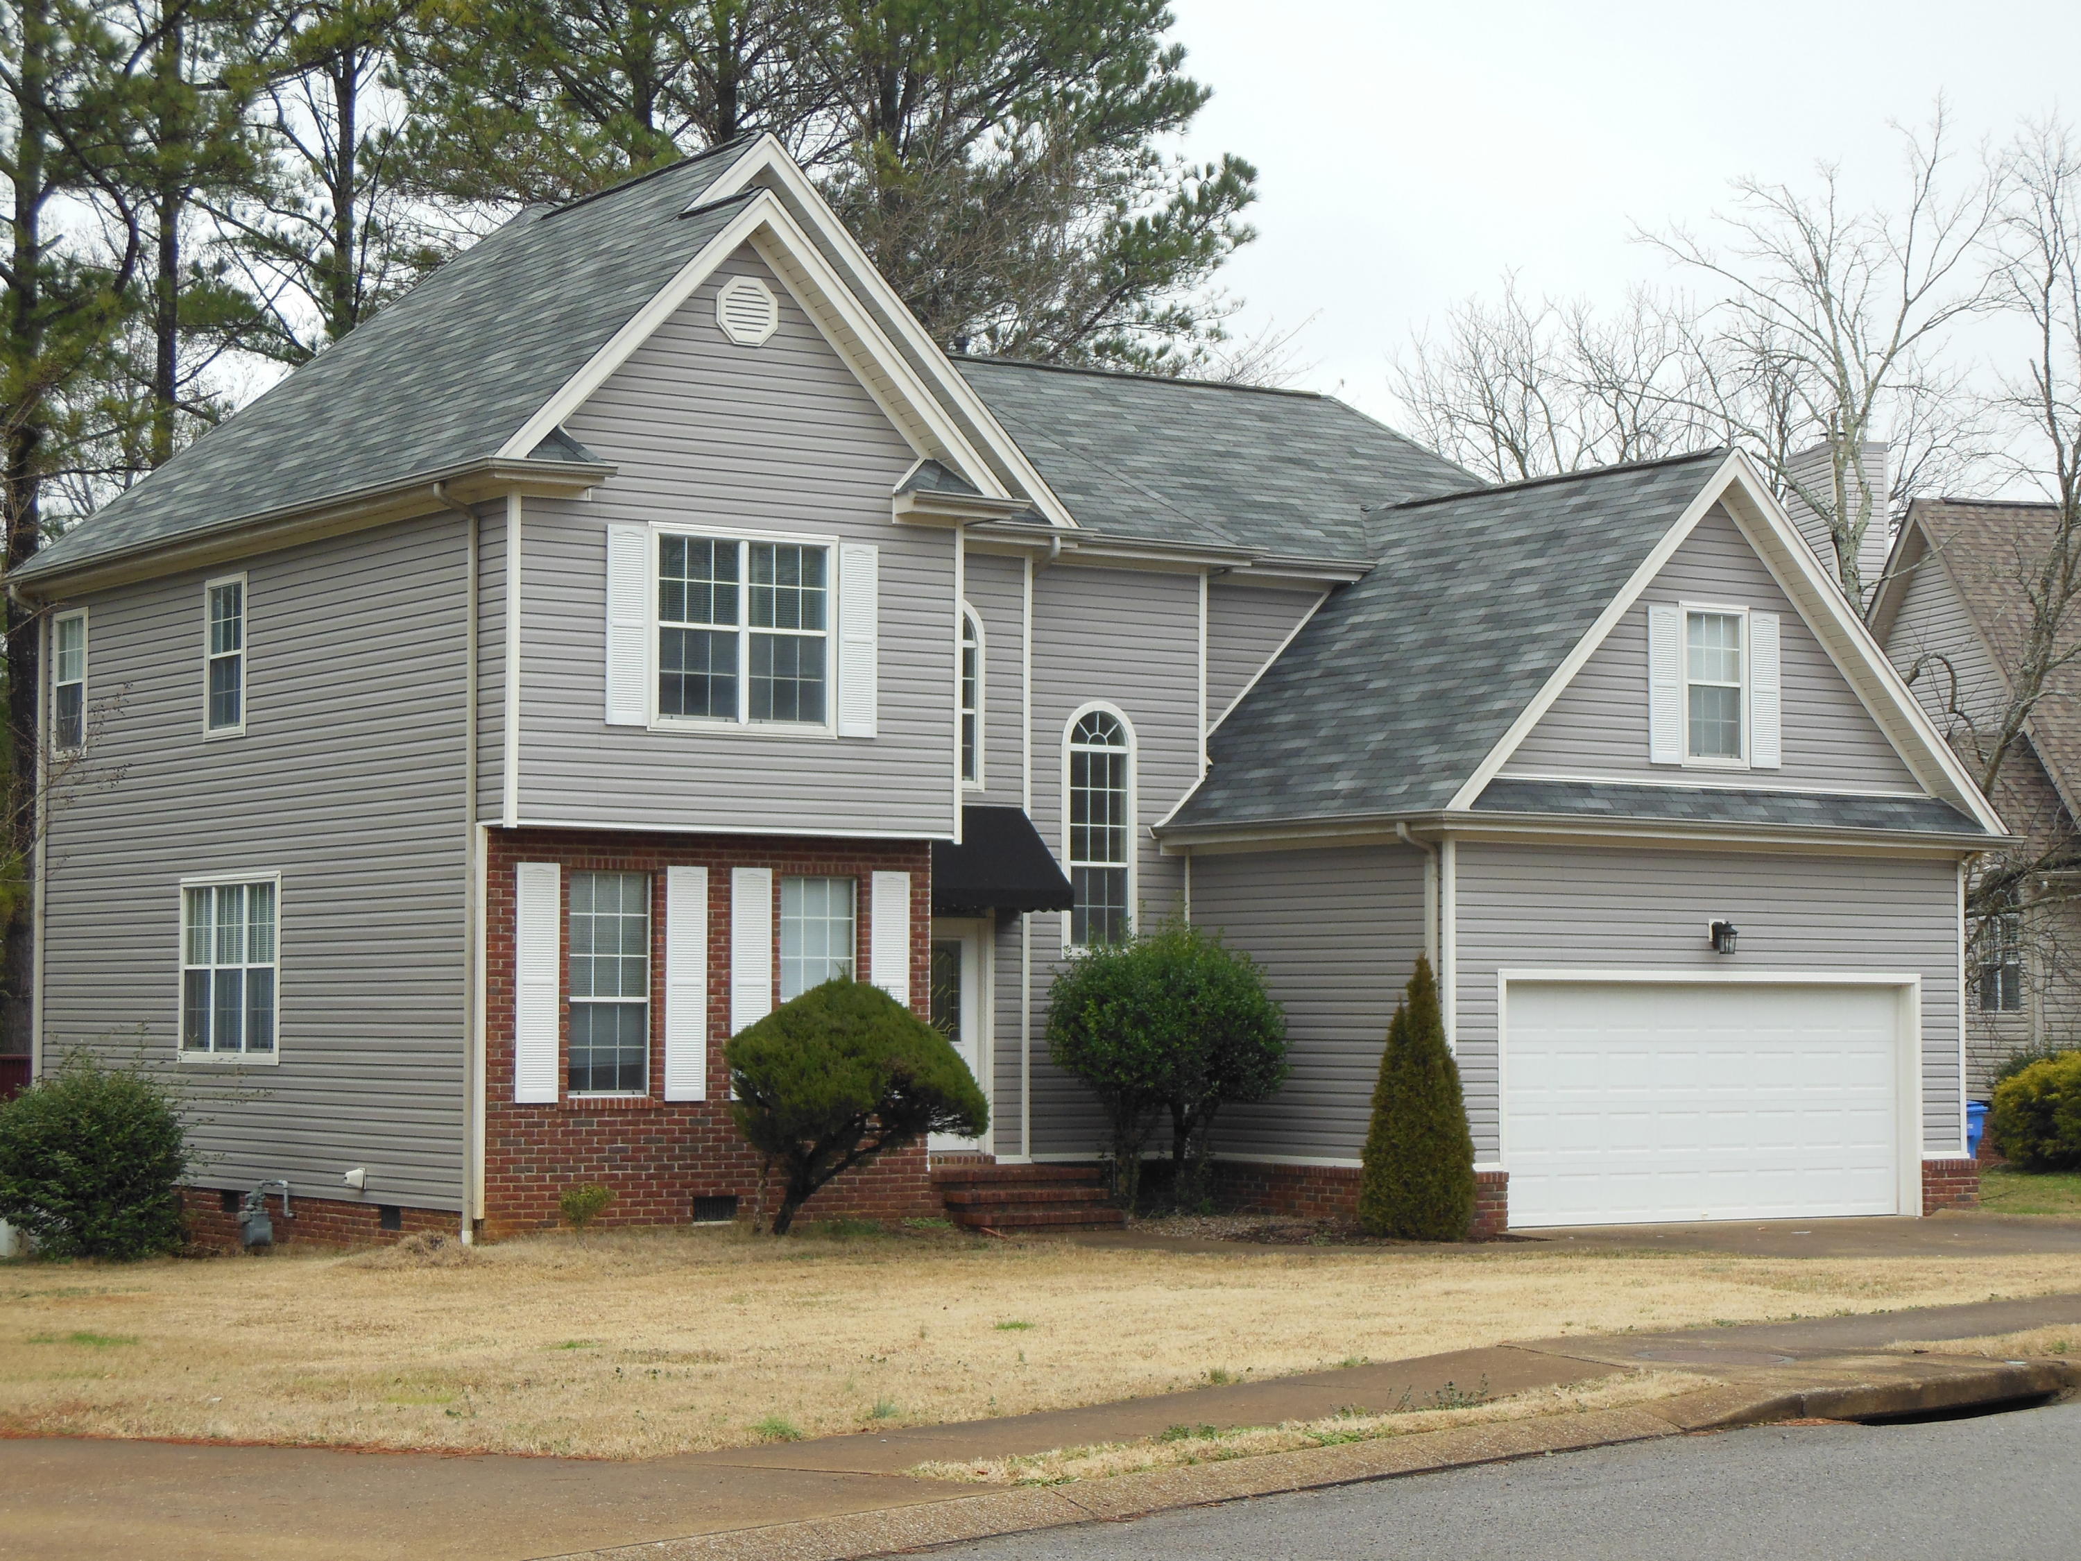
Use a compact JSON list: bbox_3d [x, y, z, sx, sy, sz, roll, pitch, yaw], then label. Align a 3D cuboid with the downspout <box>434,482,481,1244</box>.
[{"bbox_3d":[-4.593,0.656,31.165,0.371,5.944,0.120,2,-4,-35],"label":"downspout"}]

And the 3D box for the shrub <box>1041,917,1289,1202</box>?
[{"bbox_3d":[1.108,2.522,34.879,2.115,2.515,2.115,0,-3,0],"label":"shrub"}]

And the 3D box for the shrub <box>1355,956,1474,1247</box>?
[{"bbox_3d":[3.133,2.644,33.096,0.990,2.373,0.990,0,-3,0],"label":"shrub"}]

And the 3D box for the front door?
[{"bbox_3d":[-0.875,2.231,34.602,0.984,2.038,0.070,2,-4,-35],"label":"front door"}]

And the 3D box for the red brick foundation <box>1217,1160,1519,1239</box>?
[{"bbox_3d":[2.726,3.653,34.958,0.763,0.542,3.414,2,-4,-35],"label":"red brick foundation"}]

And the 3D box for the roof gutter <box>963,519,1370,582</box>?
[{"bbox_3d":[1.149,-2.090,35.874,5.472,0.161,0.753,2,-4,-35],"label":"roof gutter"}]

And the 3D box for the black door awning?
[{"bbox_3d":[-0.521,0.661,34.400,1.506,0.914,0.833,2,-4,-35],"label":"black door awning"}]

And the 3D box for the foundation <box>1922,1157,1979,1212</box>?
[{"bbox_3d":[8.379,3.792,37.081,0.773,0.522,0.432,2,-4,-35],"label":"foundation"}]

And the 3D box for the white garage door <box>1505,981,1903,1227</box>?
[{"bbox_3d":[5.937,2.884,35.511,4.889,2.139,0.070,2,-4,-35],"label":"white garage door"}]

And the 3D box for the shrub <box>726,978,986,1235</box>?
[{"bbox_3d":[-1.473,2.602,31.676,2.077,2.051,2.077,0,-3,0],"label":"shrub"}]

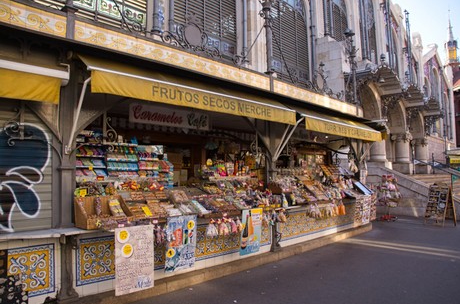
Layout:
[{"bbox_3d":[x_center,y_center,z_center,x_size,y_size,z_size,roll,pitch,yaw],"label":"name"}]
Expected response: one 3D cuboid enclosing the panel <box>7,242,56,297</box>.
[{"bbox_3d":[-2.100,1.265,3.654,0.480,0.520,0.040,3,-6,-45],"label":"panel"}]

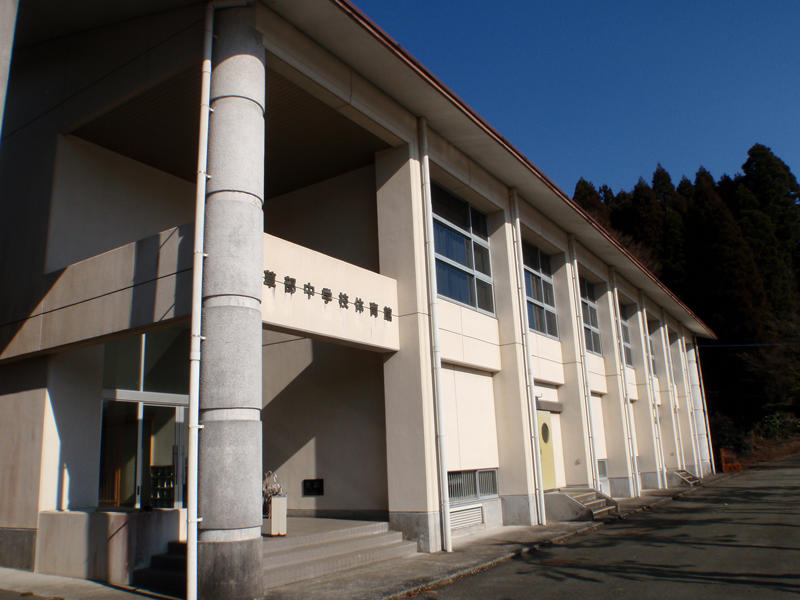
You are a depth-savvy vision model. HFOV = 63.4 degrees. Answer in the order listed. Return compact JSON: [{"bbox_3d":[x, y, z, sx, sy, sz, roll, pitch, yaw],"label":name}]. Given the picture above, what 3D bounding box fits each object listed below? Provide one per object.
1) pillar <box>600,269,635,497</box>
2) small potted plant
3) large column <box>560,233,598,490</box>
[{"bbox_3d":[7.309,2.924,22.515,0.759,7.510,0.713,-11,-16,32],"label":"pillar"},{"bbox_3d":[-2.242,3.530,11.392,0.389,1.085,0.389,-11,-16,32],"label":"small potted plant"},{"bbox_3d":[4.945,2.058,19.009,0.759,7.624,0.713,-11,-16,32],"label":"large column"}]

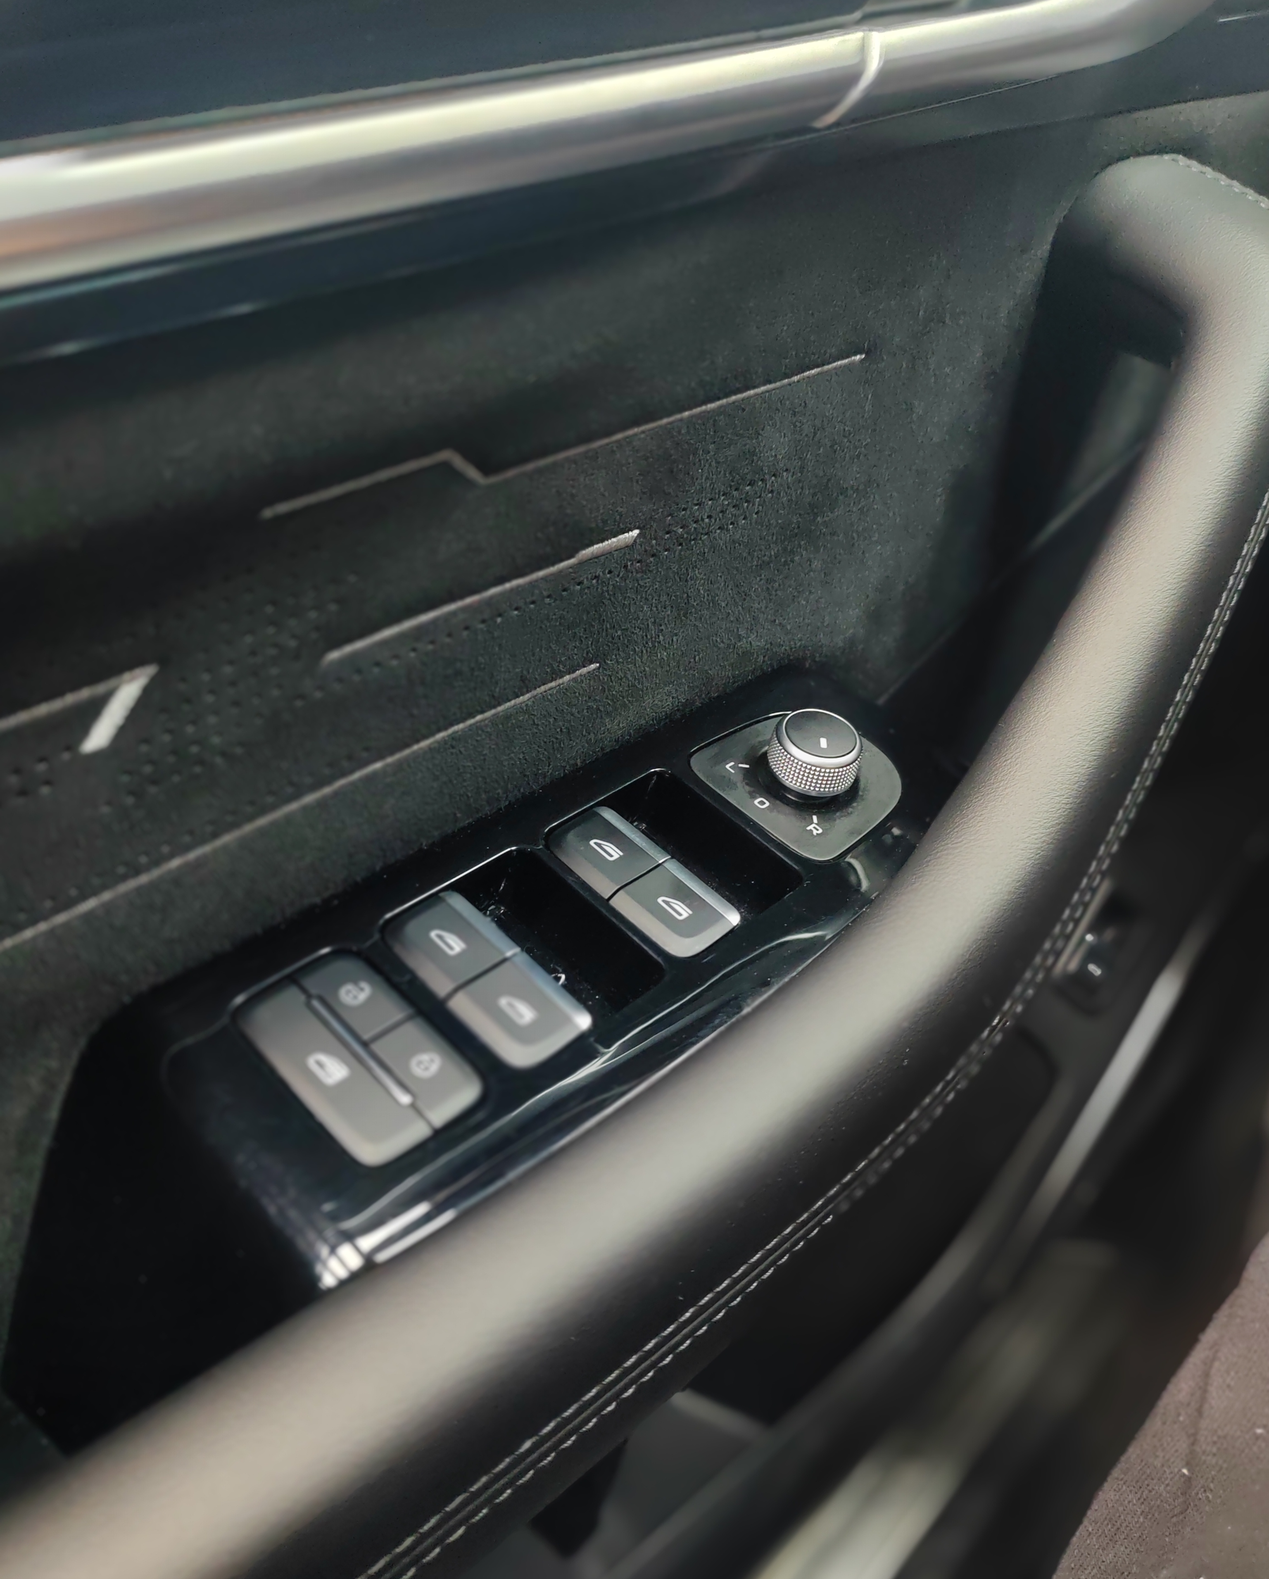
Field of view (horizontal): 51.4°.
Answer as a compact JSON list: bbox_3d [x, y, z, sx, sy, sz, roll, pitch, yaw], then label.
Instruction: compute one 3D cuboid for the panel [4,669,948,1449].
[{"bbox_3d":[-0.022,0.065,0.320,0.258,0.088,0.099,-31,49,-30],"label":"panel"}]

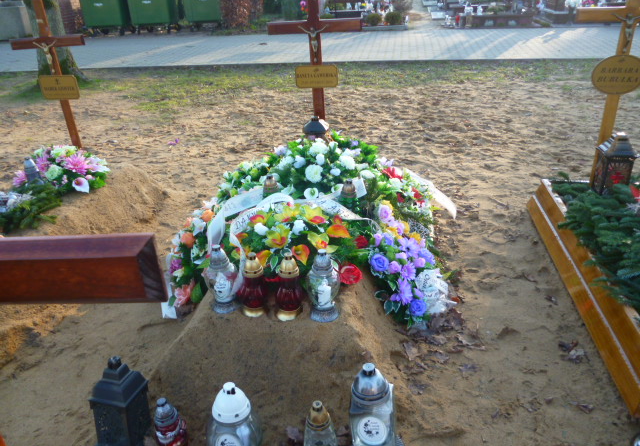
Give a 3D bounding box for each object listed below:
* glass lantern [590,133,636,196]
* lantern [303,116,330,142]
[{"bbox_3d":[1.648,-0.333,2.857,0.175,0.330,0.175,-4,26,-3],"label":"glass lantern"},{"bbox_3d":[-0.026,-0.545,3.380,0.165,0.290,0.165,-6,26,-8],"label":"lantern"}]

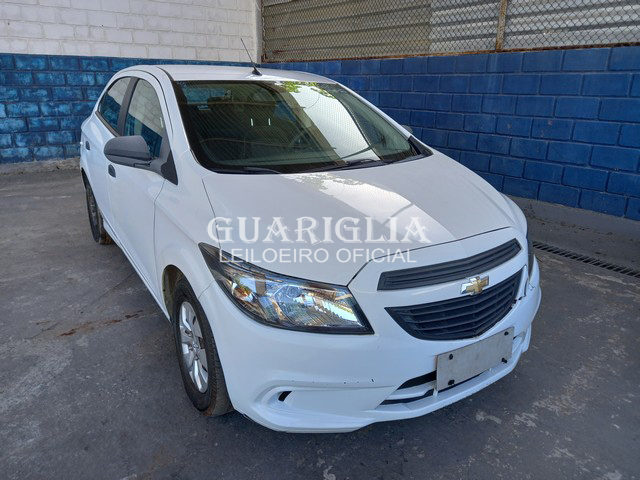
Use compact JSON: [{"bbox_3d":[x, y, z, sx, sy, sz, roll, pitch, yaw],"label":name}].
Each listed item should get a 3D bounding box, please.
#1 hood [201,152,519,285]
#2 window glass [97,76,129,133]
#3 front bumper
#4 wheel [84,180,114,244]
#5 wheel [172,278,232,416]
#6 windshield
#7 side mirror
[{"bbox_3d":[0.293,-0.146,1.979,1.420,0.270,0.760,-11,22,-32],"label":"hood"},{"bbox_3d":[-1.343,-0.898,3.030,0.050,0.350,0.900,18,5,-37],"label":"window glass"},{"bbox_3d":[0.419,0.292,1.910,1.640,0.630,0.670,-11,22,-32],"label":"front bumper"},{"bbox_3d":[-1.860,-0.270,3.967,0.190,0.606,0.606,-10,22,-31],"label":"wheel"},{"bbox_3d":[-0.477,0.431,1.970,0.190,0.606,0.606,-11,22,-32],"label":"wheel"},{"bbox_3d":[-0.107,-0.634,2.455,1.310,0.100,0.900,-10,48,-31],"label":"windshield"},{"bbox_3d":[-0.840,-0.392,2.033,0.215,0.135,0.120,-10,22,-31],"label":"side mirror"}]

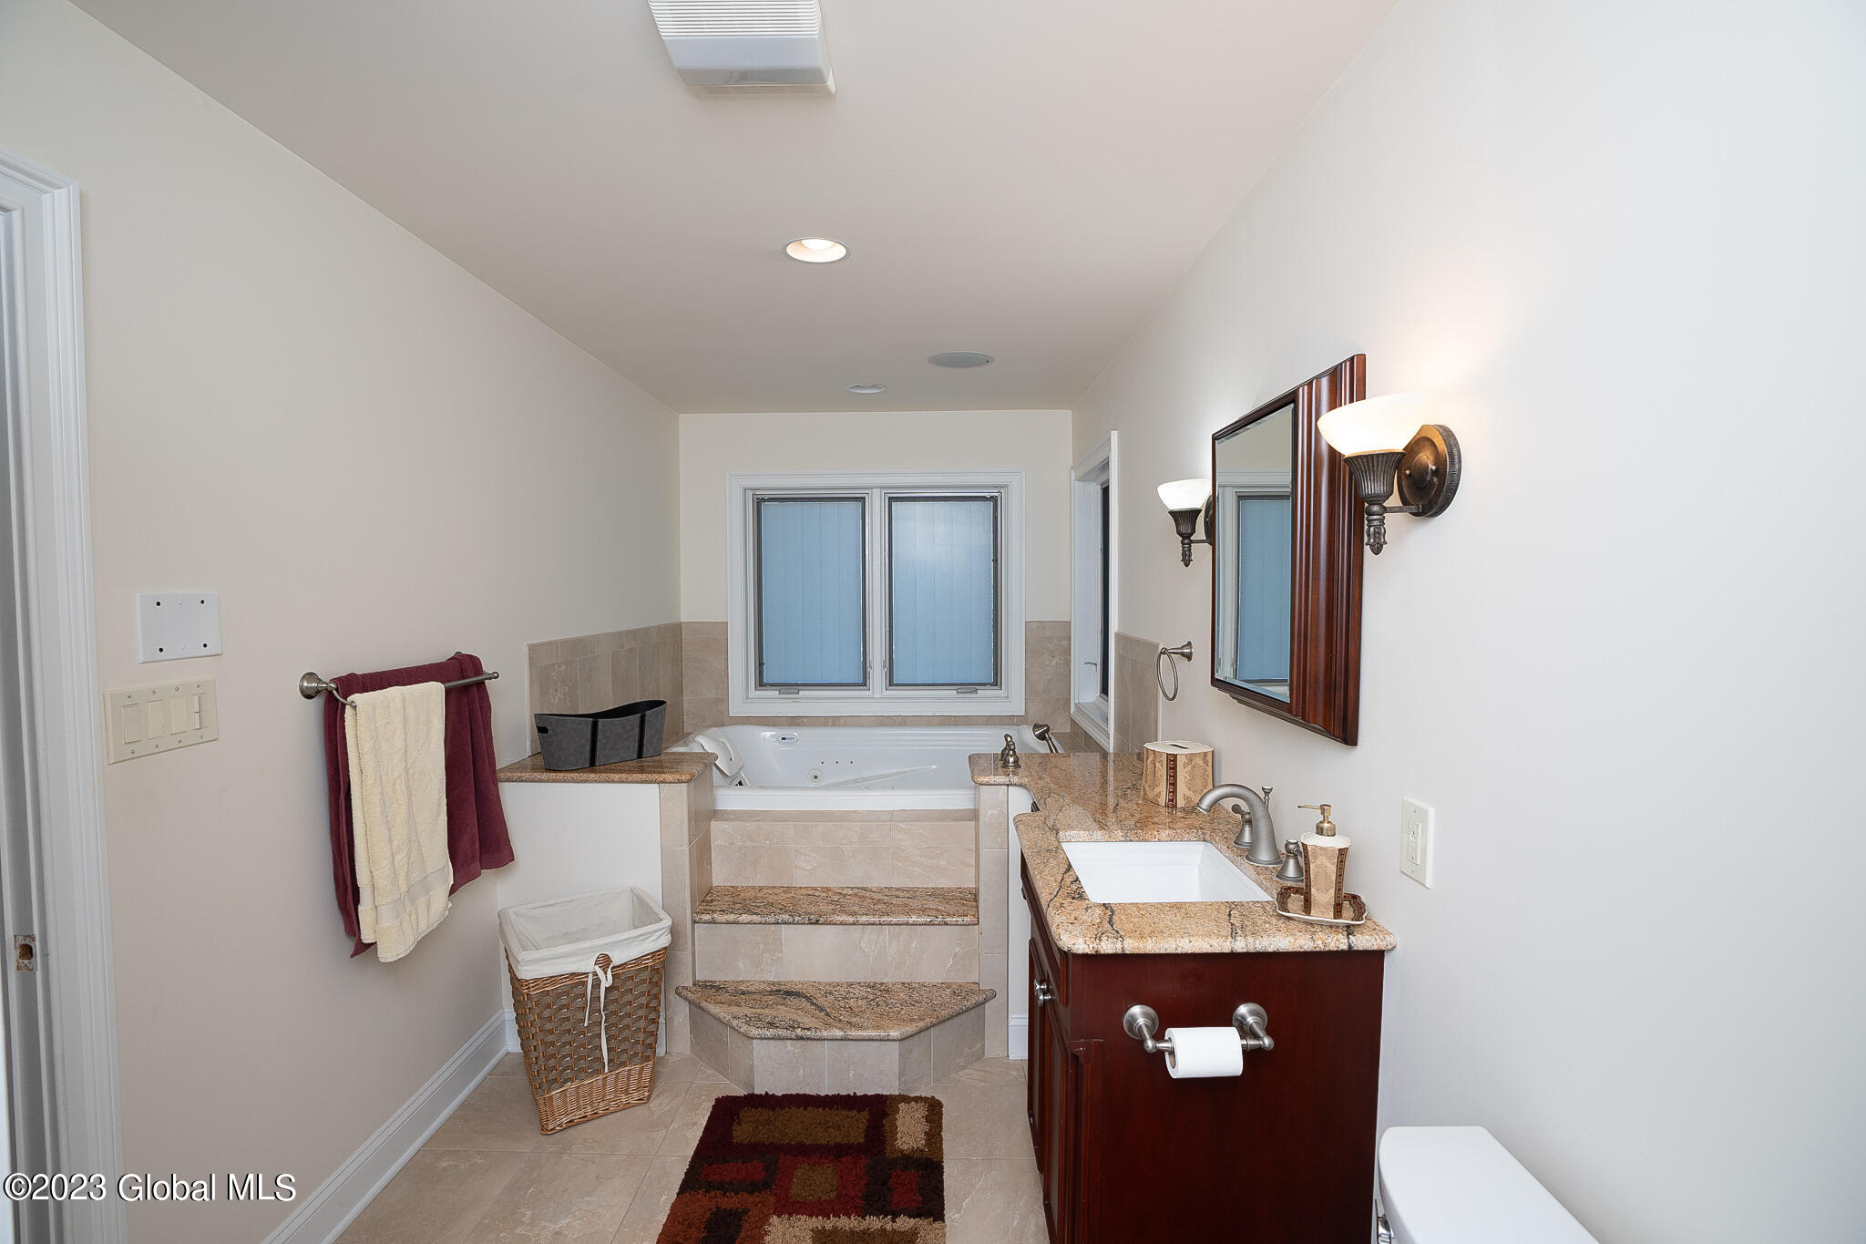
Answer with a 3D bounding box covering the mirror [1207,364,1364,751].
[{"bbox_3d":[0.706,-0.138,1.735,0.100,0.690,0.520,0,3,0],"label":"mirror"}]

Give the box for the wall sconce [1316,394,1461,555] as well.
[{"bbox_3d":[0.671,-0.212,1.254,0.178,0.220,0.178,0,3,0],"label":"wall sconce"}]

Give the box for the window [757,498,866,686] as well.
[{"bbox_3d":[-0.673,-0.163,4.604,0.606,1.042,0.060,0,3,0],"label":"window"}]

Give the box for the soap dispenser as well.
[{"bbox_3d":[0.687,0.412,1.456,0.090,0.187,0.082,1,3,17],"label":"soap dispenser"}]

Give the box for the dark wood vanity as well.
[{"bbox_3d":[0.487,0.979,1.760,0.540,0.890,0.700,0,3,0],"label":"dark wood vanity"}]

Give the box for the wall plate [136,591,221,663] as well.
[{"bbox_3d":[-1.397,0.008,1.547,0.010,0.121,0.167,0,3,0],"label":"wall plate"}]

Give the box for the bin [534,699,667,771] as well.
[{"bbox_3d":[-1.122,0.376,2.818,0.200,0.190,0.420,2,3,39],"label":"bin"}]

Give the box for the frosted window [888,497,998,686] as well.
[{"bbox_3d":[0.063,-0.168,4.617,0.615,1.057,0.040,0,3,0],"label":"frosted window"}]

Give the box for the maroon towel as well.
[{"bbox_3d":[-1.334,0.433,2.230,0.105,0.660,0.710,0,3,0],"label":"maroon towel"}]

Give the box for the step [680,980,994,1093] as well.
[{"bbox_3d":[-0.306,1.279,2.546,1.010,0.215,0.300,0,3,0],"label":"step"}]

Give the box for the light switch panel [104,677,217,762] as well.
[{"bbox_3d":[-1.396,0.176,1.516,0.012,0.122,0.212,0,3,0],"label":"light switch panel"}]

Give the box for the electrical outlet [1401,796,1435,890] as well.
[{"bbox_3d":[0.756,0.345,1.302,0.010,0.120,0.074,0,3,0],"label":"electrical outlet"}]

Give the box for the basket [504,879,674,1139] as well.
[{"bbox_3d":[-0.998,1.123,2.389,0.390,0.540,0.310,-2,3,-32],"label":"basket"}]

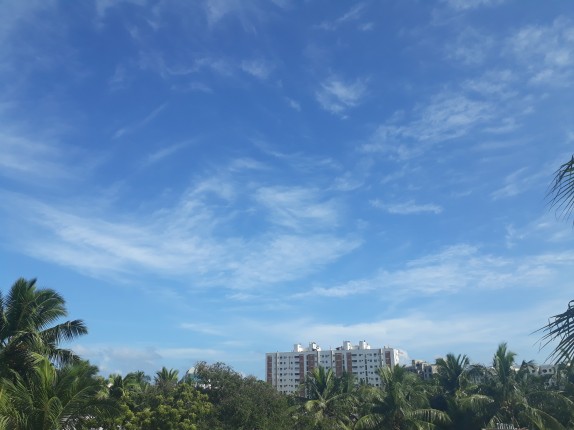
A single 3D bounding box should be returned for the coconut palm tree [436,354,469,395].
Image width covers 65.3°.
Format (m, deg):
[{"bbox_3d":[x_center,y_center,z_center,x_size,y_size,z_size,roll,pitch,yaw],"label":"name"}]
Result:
[{"bbox_3d":[21.420,23.620,55.490,6.500,12.500,6.500,0,-23,0],"label":"coconut palm tree"}]

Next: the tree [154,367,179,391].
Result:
[{"bbox_3d":[-22.790,34.420,82.220,6.500,12.500,6.500,0,-23,0],"label":"tree"}]

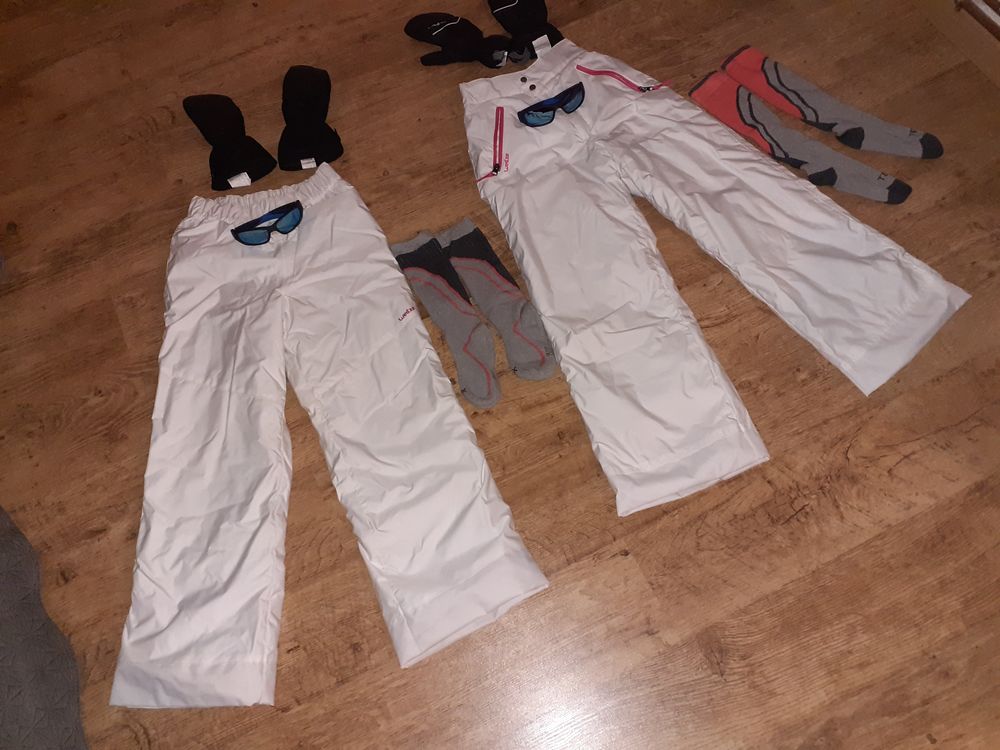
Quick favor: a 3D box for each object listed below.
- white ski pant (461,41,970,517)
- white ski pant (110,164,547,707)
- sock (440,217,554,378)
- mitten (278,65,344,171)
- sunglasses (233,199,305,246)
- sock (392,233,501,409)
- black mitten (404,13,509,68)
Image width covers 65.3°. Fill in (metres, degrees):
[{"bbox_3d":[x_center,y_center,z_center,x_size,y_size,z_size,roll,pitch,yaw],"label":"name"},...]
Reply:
[{"bbox_3d":[0.248,-0.264,1.290,0.648,0.060,0.863,-29,67,-8],"label":"white ski pant"},{"bbox_3d":[-0.316,0.031,1.206,0.606,0.060,0.868,-14,66,-2],"label":"white ski pant"},{"bbox_3d":[-0.003,-0.126,1.269,0.083,0.025,0.325,-27,67,-7],"label":"sock"},{"bbox_3d":[-0.357,-0.484,1.441,0.120,0.050,0.253,-11,66,0],"label":"mitten"},{"bbox_3d":[-0.385,-0.252,1.298,0.125,0.040,0.042,-23,66,-5],"label":"sunglasses"},{"bbox_3d":[-0.078,-0.097,1.262,0.092,0.025,0.343,-22,66,-5],"label":"sock"},{"bbox_3d":[-0.084,-0.637,1.487,0.219,0.050,0.137,12,68,10],"label":"black mitten"}]

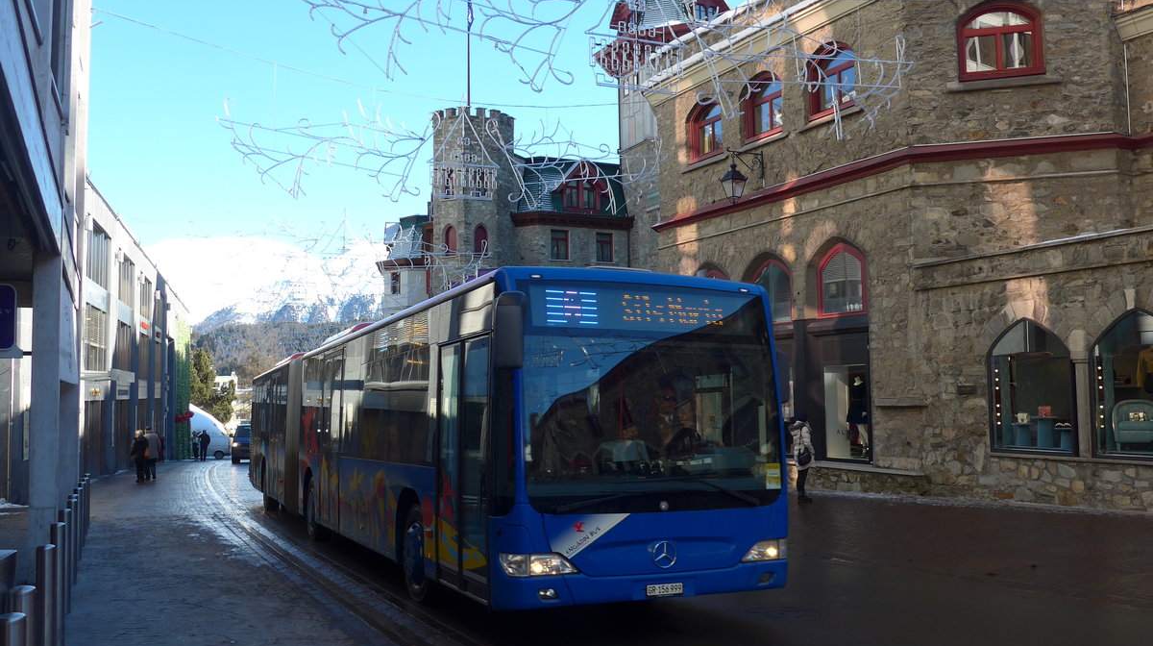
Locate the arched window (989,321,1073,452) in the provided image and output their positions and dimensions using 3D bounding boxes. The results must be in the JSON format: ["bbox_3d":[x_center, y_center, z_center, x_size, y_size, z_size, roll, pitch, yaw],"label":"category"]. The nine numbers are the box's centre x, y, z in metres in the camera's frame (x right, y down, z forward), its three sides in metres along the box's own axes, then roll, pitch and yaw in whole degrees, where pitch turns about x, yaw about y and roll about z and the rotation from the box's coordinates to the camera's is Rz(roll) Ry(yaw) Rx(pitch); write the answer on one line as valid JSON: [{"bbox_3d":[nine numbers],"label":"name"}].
[{"bbox_3d":[7.636,1.090,16.246,0.150,2.259,1.645,1,-5,-28],"label":"arched window"}]

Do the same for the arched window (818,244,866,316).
[{"bbox_3d":[5.537,-0.889,20.075,0.150,1.476,1.398,1,-5,-29],"label":"arched window"}]

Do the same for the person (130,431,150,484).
[{"bbox_3d":[-14.102,4.307,31.261,0.550,1.706,0.420,1,-5,-28],"label":"person"}]

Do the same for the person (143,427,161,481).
[{"bbox_3d":[-14.065,4.341,32.026,0.550,1.795,0.420,1,-4,-22],"label":"person"}]

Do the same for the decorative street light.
[{"bbox_3d":[3.773,-3.233,21.497,1.040,1.248,0.450,1,-5,-29],"label":"decorative street light"}]

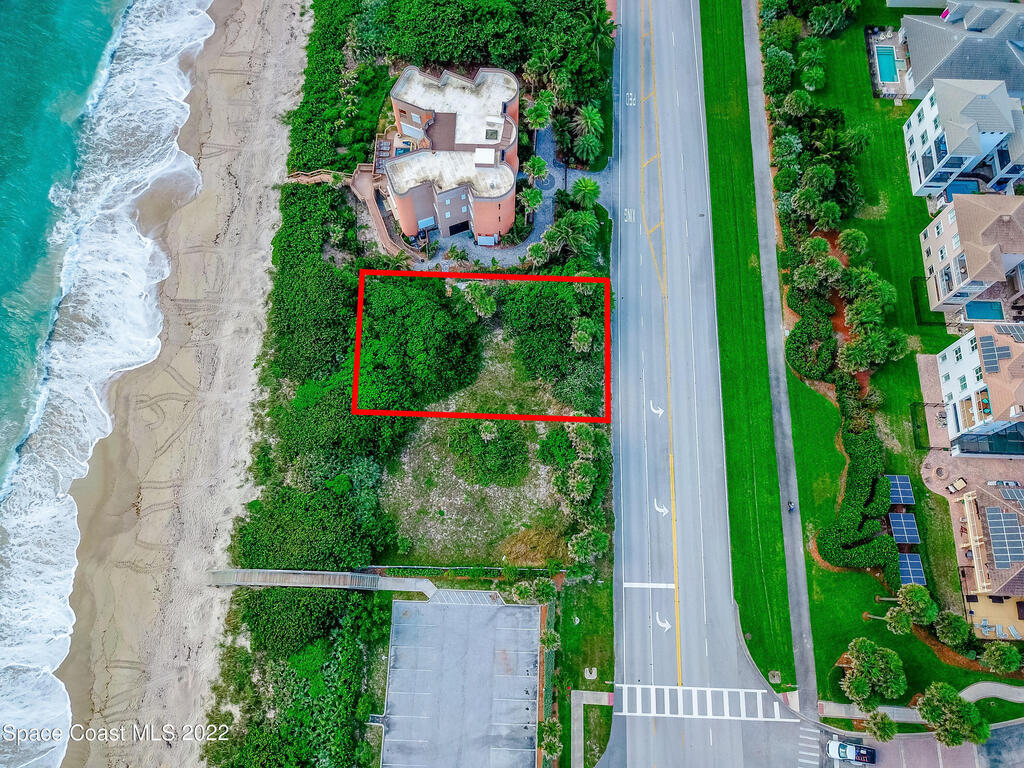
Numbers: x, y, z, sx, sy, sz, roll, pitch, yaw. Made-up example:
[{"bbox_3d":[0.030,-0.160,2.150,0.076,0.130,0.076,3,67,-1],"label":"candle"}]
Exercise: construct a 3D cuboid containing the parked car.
[{"bbox_3d":[42.555,46.362,96.476,5.800,1.920,2.080,7,72,3],"label":"parked car"}]

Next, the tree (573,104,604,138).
[{"bbox_3d":[12.426,-42.272,126.120,5.000,5.500,5.000,0,73,0],"label":"tree"}]

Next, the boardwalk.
[{"bbox_3d":[-26.500,27.571,106.597,32.000,2.600,2.600,2,73,1],"label":"boardwalk"}]

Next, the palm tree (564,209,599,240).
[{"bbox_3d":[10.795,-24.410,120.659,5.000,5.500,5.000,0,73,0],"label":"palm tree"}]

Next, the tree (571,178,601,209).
[{"bbox_3d":[11.348,-29.174,119.585,4.300,5.400,4.300,1,72,1],"label":"tree"}]

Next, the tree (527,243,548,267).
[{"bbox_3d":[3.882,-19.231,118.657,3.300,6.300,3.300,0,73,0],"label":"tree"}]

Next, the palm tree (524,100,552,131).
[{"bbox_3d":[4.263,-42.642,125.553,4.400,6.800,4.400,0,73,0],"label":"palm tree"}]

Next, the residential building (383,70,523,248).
[{"bbox_3d":[-8.739,-35.160,117.902,19.600,12.600,22.700,1,72,1],"label":"residential building"}]

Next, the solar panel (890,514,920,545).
[{"bbox_3d":[53.000,19.490,103.670,3.310,0.300,4.030,-1,65,0],"label":"solar panel"}]

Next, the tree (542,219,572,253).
[{"bbox_3d":[6.059,-20.263,115.128,3.800,8.400,3.800,1,72,1],"label":"tree"}]

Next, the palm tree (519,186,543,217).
[{"bbox_3d":[2.721,-25.952,116.699,3.700,9.000,3.700,1,72,1],"label":"palm tree"}]

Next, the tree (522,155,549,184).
[{"bbox_3d":[3.485,-31.386,118.682,3.800,8.600,3.800,1,72,1],"label":"tree"}]

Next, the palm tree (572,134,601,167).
[{"bbox_3d":[12.169,-37.506,124.924,4.700,5.000,4.700,0,73,0],"label":"palm tree"}]

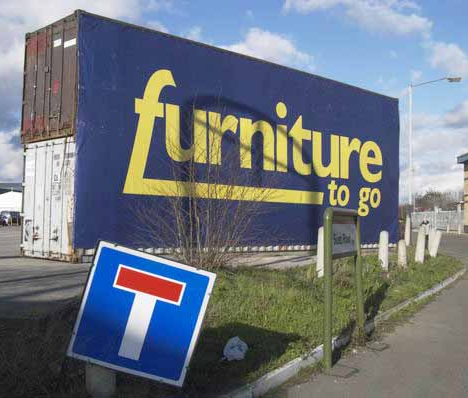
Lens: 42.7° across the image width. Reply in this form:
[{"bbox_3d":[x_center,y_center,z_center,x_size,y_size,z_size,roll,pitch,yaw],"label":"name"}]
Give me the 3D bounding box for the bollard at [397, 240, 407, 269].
[{"bbox_3d":[3.573,1.179,12.700,0.170,0.632,0.170,0,-2,0],"label":"bollard"}]

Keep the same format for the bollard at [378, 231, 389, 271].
[{"bbox_3d":[2.926,1.042,11.700,0.175,0.826,0.175,0,-2,0],"label":"bollard"}]

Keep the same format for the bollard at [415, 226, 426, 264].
[{"bbox_3d":[4.445,1.088,14.200,0.185,0.932,0.185,5,-2,0],"label":"bollard"}]

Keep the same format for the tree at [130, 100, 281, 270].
[{"bbox_3d":[-0.580,-0.295,11.400,2.750,3.350,2.400,0,-2,0],"label":"tree"}]

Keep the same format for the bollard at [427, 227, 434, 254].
[{"bbox_3d":[5.619,1.254,17.000,0.180,0.812,0.180,0,-2,0],"label":"bollard"}]

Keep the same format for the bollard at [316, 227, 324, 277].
[{"bbox_3d":[1.557,0.938,10.600,0.180,0.903,0.180,0,-2,0],"label":"bollard"}]

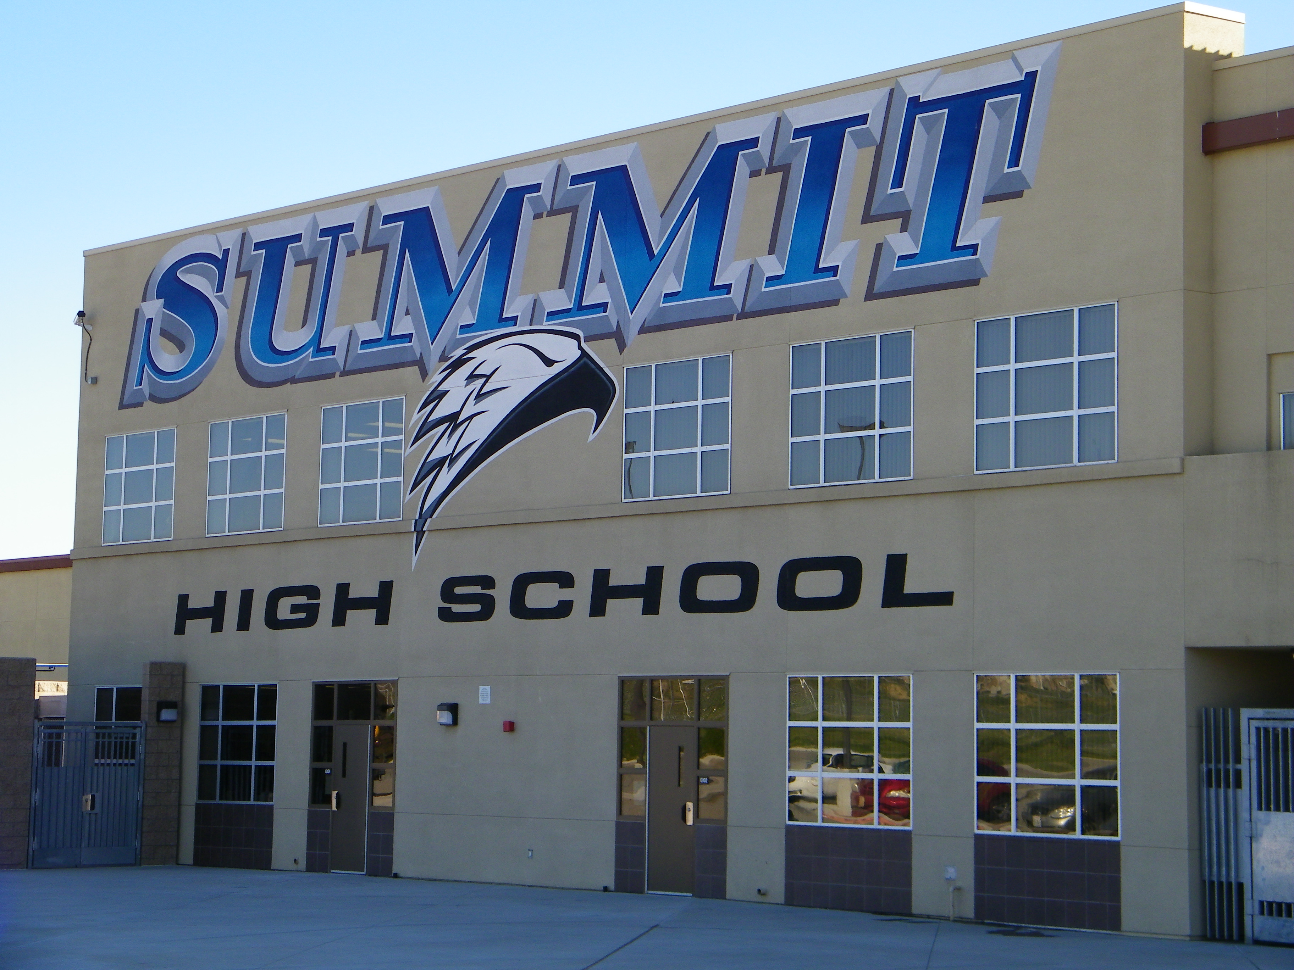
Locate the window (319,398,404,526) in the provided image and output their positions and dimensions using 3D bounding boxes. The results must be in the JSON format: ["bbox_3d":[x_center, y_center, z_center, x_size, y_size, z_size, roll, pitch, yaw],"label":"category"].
[{"bbox_3d":[-4.146,-0.309,43.778,0.100,1.774,2.115,5,-7,-41],"label":"window"}]

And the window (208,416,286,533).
[{"bbox_3d":[-6.139,-0.134,46.060,0.100,1.774,2.115,5,-7,-41],"label":"window"}]

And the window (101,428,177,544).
[{"bbox_3d":[-8.185,0.046,48.401,0.100,1.774,2.115,5,-7,-41],"label":"window"}]

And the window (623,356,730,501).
[{"bbox_3d":[0.411,-0.710,38.564,0.100,1.774,2.115,5,-7,-41],"label":"window"}]

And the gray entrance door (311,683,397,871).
[{"bbox_3d":[-4.245,4.246,43.410,0.120,2.792,2.131,5,-7,-41],"label":"gray entrance door"}]

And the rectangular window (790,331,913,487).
[{"bbox_3d":[2.491,-0.893,36.184,0.100,1.774,2.115,5,-7,-41],"label":"rectangular window"}]

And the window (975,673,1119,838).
[{"bbox_3d":[4.491,3.019,33.451,0.100,1.814,2.115,5,-7,-41],"label":"window"}]

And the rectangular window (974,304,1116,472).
[{"bbox_3d":[4.531,-1.072,33.850,0.100,1.774,2.115,5,-7,-41],"label":"rectangular window"}]

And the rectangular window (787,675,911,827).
[{"bbox_3d":[2.441,3.199,35.797,0.100,1.814,2.115,5,-7,-41],"label":"rectangular window"}]

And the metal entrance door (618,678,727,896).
[{"bbox_3d":[0.346,3.841,38.157,0.120,2.789,2.131,5,-7,-41],"label":"metal entrance door"}]

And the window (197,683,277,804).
[{"bbox_3d":[-6.238,3.962,45.729,0.100,1.814,2.115,5,-7,-41],"label":"window"}]

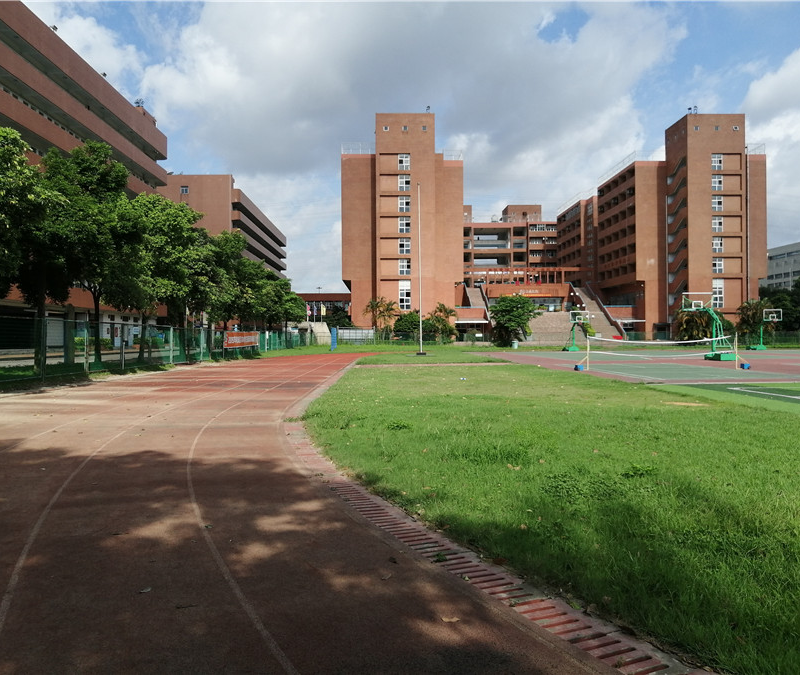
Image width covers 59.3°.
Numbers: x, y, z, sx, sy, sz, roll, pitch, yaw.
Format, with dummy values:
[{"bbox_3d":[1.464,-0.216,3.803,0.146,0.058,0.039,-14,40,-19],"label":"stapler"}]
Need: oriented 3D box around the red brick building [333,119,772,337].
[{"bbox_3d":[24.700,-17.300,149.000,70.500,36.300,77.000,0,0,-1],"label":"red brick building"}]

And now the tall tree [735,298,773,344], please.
[{"bbox_3d":[50.641,-2.137,100.000,5.400,6.800,5.200,0,0,0],"label":"tall tree"}]

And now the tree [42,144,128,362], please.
[{"bbox_3d":[-19.744,-5.390,44.000,6.000,14.000,6.000,0,0,0],"label":"tree"}]

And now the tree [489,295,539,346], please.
[{"bbox_3d":[15.845,-2.345,98.000,7.000,7.300,6.600,0,0,0],"label":"tree"}]

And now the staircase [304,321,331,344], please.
[{"bbox_3d":[-13.550,-0.661,116.000,3.800,4.000,5.500,0,0,-14],"label":"staircase"}]

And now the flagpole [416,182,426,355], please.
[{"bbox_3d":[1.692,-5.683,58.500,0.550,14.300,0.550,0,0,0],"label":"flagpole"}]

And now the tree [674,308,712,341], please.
[{"bbox_3d":[42.645,-1.816,102.000,5.400,4.900,5.200,0,0,0],"label":"tree"}]

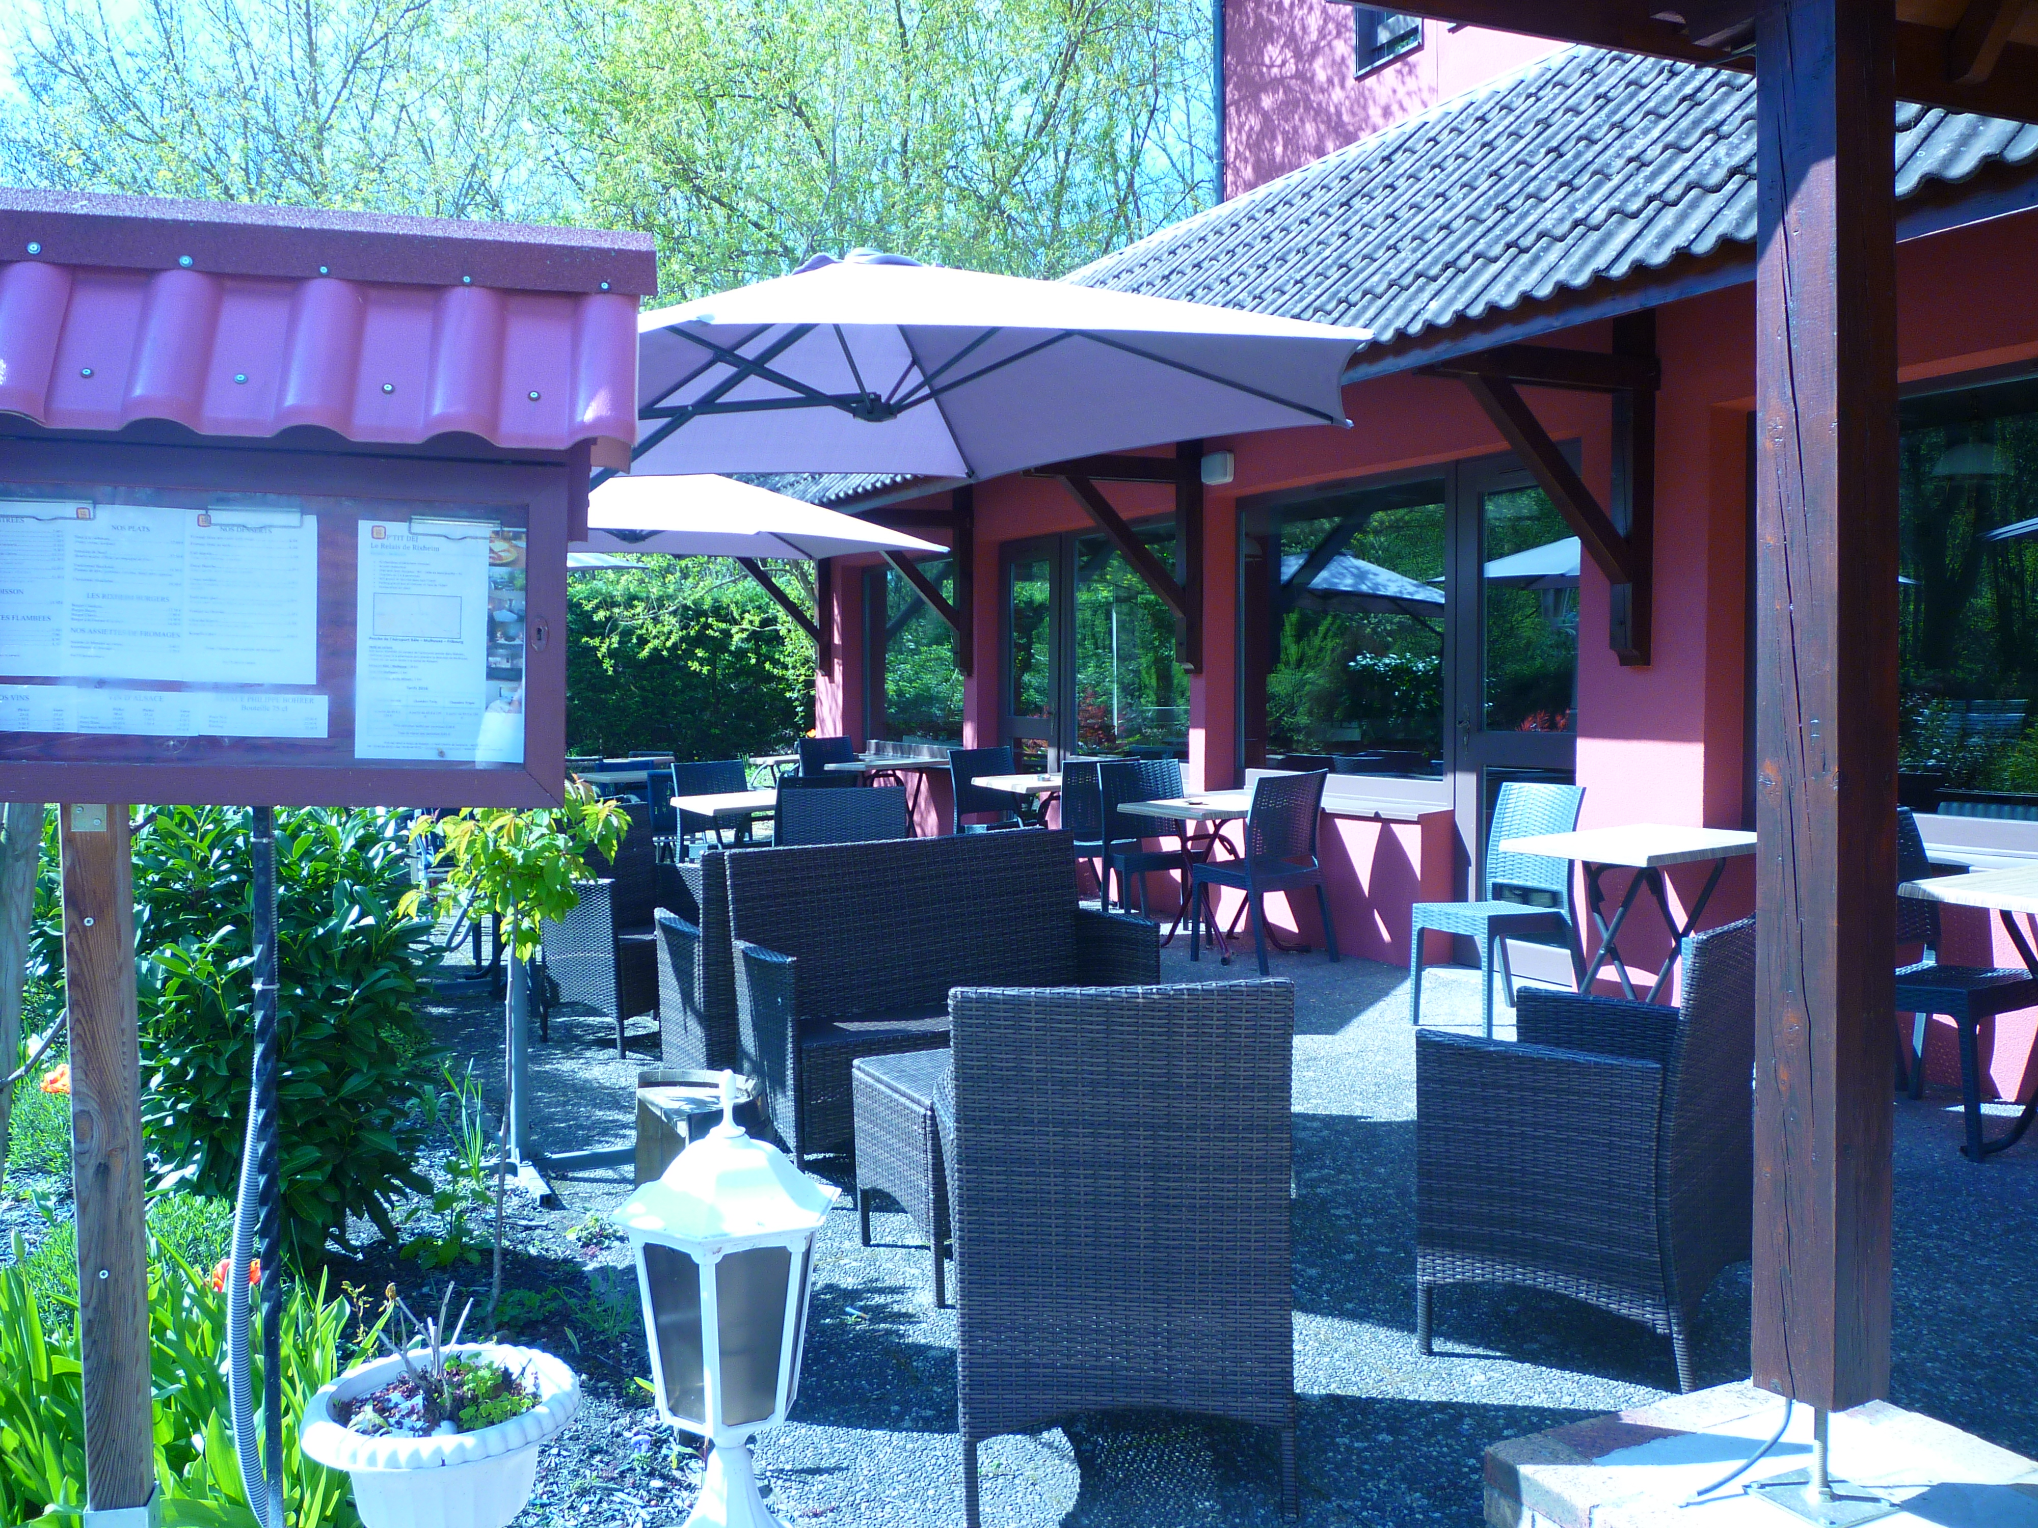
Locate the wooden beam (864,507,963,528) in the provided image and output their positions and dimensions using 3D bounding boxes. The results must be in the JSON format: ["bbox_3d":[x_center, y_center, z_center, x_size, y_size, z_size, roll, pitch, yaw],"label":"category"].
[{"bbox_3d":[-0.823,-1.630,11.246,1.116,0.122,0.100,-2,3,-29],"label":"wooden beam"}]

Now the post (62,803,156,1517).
[{"bbox_3d":[-1.122,0.463,2.100,0.072,0.910,0.072,0,3,-9],"label":"post"}]

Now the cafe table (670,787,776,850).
[{"bbox_3d":[-1.234,0.551,8.383,0.780,0.740,0.750,-2,3,-32],"label":"cafe table"}]

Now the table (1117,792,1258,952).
[{"bbox_3d":[0.970,0.566,8.541,0.687,0.737,0.687,-2,3,-33],"label":"table"}]

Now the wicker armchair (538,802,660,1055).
[{"bbox_3d":[-1.425,0.597,6.313,0.572,0.825,0.560,1,3,39],"label":"wicker armchair"}]

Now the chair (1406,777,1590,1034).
[{"bbox_3d":[1.801,0.539,6.377,0.570,0.874,0.450,-2,3,-36],"label":"chair"}]

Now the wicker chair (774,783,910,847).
[{"bbox_3d":[-0.752,0.564,7.307,0.606,0.858,0.606,0,3,-2],"label":"wicker chair"}]

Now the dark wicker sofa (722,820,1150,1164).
[{"bbox_3d":[-0.193,0.643,4.661,1.120,0.825,0.530,-1,3,-31],"label":"dark wicker sofa"}]

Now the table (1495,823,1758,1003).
[{"bbox_3d":[2.485,0.653,6.725,1.141,0.737,0.657,-2,3,-38],"label":"table"}]

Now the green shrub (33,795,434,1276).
[{"bbox_3d":[-1.933,0.433,4.187,1.000,1.340,0.950,-2,3,-25],"label":"green shrub"}]

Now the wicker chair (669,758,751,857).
[{"bbox_3d":[-1.583,0.413,9.225,0.460,0.870,0.530,-1,3,-29],"label":"wicker chair"}]

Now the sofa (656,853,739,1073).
[{"bbox_3d":[-0.473,0.625,5.061,1.120,0.825,0.530,-1,3,-27],"label":"sofa"}]

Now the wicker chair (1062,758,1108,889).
[{"bbox_3d":[0.394,0.427,9.849,0.475,0.889,0.556,-1,3,-19],"label":"wicker chair"}]

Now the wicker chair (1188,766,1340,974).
[{"bbox_3d":[1.131,0.504,8.245,0.485,0.889,0.566,-3,4,-43],"label":"wicker chair"}]

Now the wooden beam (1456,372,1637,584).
[{"bbox_3d":[1.938,-1.008,6.215,1.060,0.100,0.100,47,-19,-22],"label":"wooden beam"}]

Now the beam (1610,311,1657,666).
[{"bbox_3d":[2.352,-1.071,6.537,0.106,1.393,0.105,-2,3,-29],"label":"beam"}]

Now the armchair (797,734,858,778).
[{"bbox_3d":[-1.363,0.237,12.971,0.480,0.870,0.540,-1,3,-28],"label":"armchair"}]

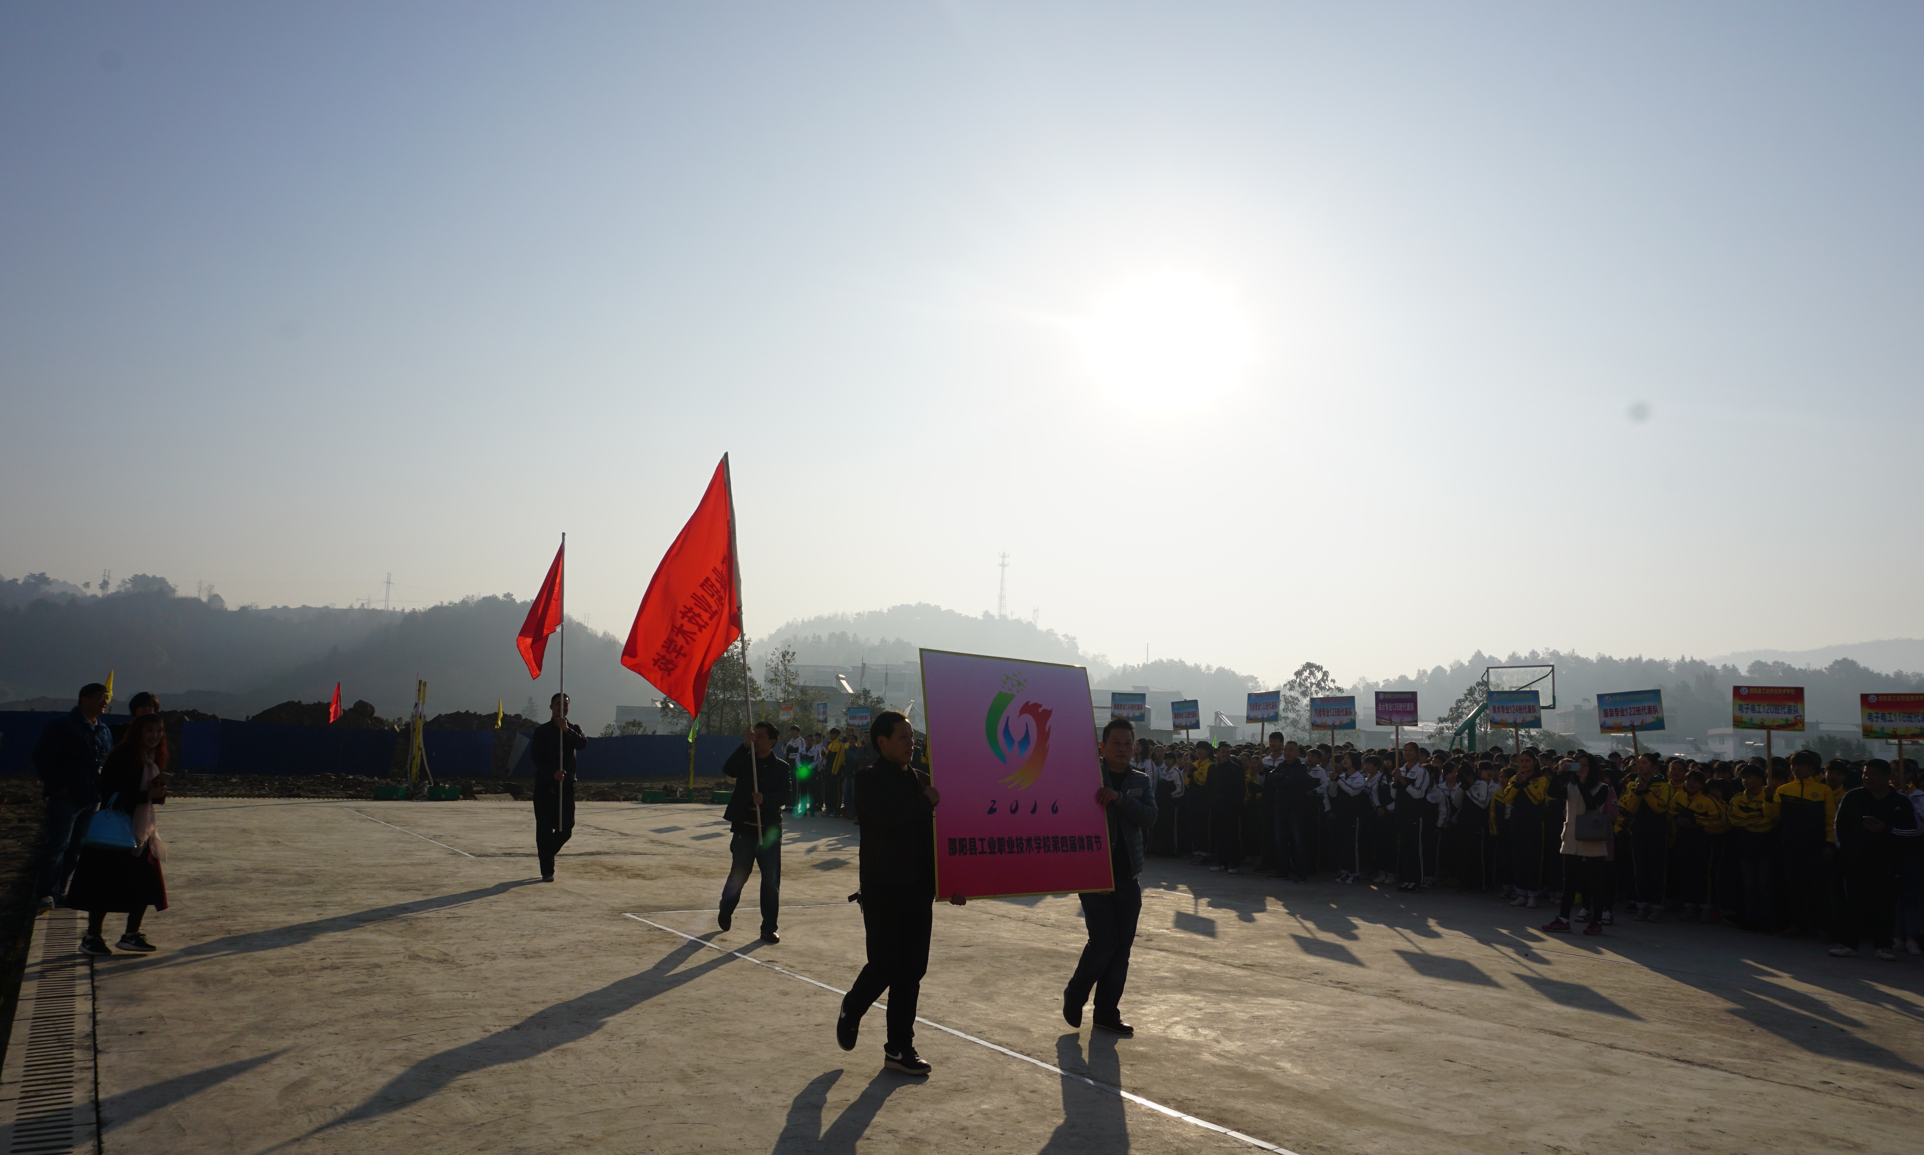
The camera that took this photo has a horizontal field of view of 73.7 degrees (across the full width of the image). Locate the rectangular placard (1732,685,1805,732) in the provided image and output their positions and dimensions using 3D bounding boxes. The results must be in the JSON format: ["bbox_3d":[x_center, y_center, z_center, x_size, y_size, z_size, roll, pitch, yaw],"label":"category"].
[{"bbox_3d":[7.427,1.208,11.809,0.030,0.400,0.585,9,-8,-41],"label":"rectangular placard"}]

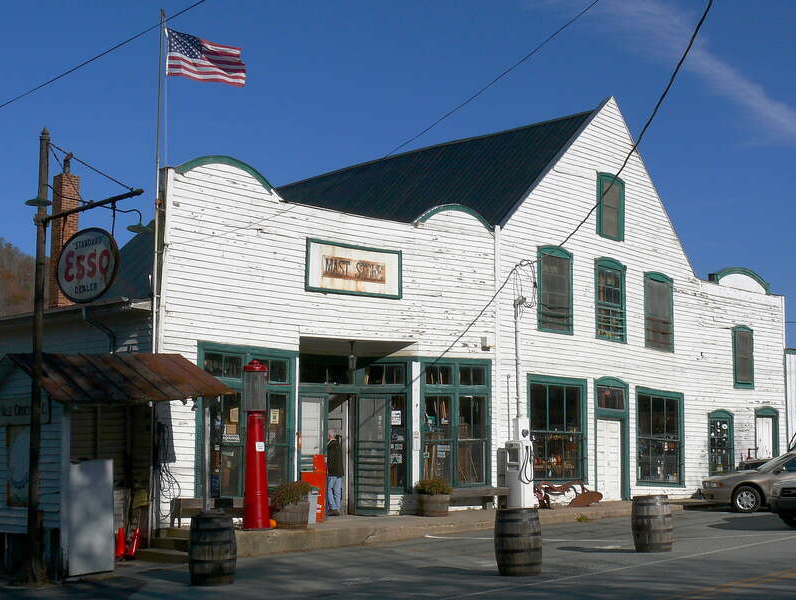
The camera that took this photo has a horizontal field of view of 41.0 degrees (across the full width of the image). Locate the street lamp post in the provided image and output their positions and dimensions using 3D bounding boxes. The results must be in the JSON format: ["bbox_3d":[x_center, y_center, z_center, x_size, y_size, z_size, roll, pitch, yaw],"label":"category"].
[{"bbox_3d":[-4.034,0.551,13.667,0.420,6.200,2.850,7,-10,-41],"label":"street lamp post"}]

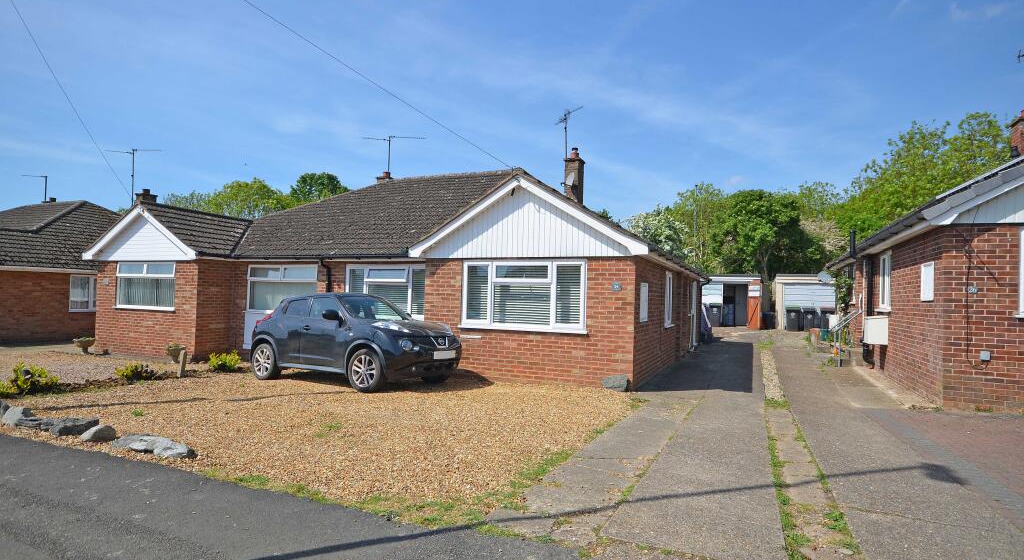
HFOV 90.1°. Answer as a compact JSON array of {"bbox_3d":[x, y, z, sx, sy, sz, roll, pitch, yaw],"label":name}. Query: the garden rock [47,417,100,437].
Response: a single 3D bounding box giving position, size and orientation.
[{"bbox_3d":[-4.274,1.433,4.980,0.440,0.140,0.360,1,-2,25],"label":"garden rock"}]

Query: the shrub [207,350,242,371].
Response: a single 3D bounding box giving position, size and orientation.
[{"bbox_3d":[-5.776,1.623,10.300,0.600,0.440,0.540,1,-2,25],"label":"shrub"}]

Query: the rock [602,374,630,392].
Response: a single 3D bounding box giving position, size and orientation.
[{"bbox_3d":[1.642,1.604,8.030,0.410,0.235,0.280,1,-2,25],"label":"rock"}]

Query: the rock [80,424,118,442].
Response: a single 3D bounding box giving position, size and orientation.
[{"bbox_3d":[-4.244,1.561,5.250,0.290,0.140,0.230,3,-2,-38],"label":"rock"}]

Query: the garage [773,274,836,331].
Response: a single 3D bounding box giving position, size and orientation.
[{"bbox_3d":[13.743,1.087,24.154,2.530,2.480,5.000,1,-2,25],"label":"garage"}]

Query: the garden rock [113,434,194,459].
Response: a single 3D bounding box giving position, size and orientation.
[{"bbox_3d":[-3.424,1.571,4.880,0.780,0.140,0.330,1,-2,18],"label":"garden rock"}]

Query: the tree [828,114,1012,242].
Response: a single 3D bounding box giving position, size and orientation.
[{"bbox_3d":[21.588,-3.153,27.000,8.000,11.200,7.500,0,-2,39],"label":"tree"}]

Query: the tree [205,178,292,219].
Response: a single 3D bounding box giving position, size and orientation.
[{"bbox_3d":[-21.146,-2.820,41.000,7.500,10.200,7.000,2,-2,-27],"label":"tree"}]

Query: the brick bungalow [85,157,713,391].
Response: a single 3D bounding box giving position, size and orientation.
[{"bbox_3d":[-2.048,-0.819,16.145,14.650,5.700,12.200,1,-2,25],"label":"brick bungalow"}]

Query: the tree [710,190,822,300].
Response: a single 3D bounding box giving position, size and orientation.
[{"bbox_3d":[14.944,-1.378,30.000,6.200,7.500,5.800,1,-2,26],"label":"tree"}]

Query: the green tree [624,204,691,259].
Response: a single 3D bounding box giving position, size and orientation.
[{"bbox_3d":[8.339,-0.984,29.898,4.400,6.787,4.400,1,-2,25],"label":"green tree"}]

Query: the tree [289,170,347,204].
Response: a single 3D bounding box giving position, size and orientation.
[{"bbox_3d":[-16.370,-3.229,43.000,6.300,11.400,6.000,2,-2,-21],"label":"tree"}]

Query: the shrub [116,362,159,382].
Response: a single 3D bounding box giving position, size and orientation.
[{"bbox_3d":[-6.524,1.565,8.900,0.620,0.310,0.500,3,-2,-36],"label":"shrub"}]

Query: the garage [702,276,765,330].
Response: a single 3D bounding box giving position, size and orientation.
[{"bbox_3d":[10.878,1.036,25.572,2.780,2.380,5.000,1,-2,25],"label":"garage"}]

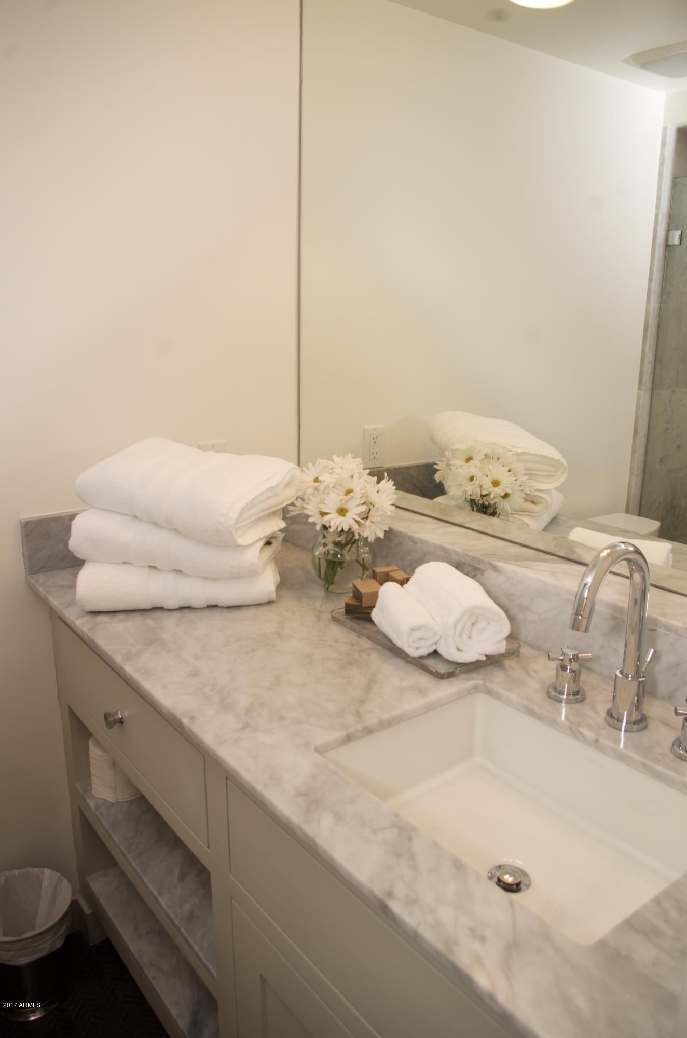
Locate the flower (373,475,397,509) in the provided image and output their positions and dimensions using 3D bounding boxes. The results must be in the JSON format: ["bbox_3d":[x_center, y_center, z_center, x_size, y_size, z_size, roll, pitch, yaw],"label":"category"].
[{"bbox_3d":[0.082,-0.054,1.547,0.034,0.068,0.068,-13,16,-4],"label":"flower"}]

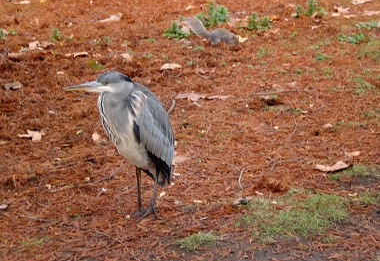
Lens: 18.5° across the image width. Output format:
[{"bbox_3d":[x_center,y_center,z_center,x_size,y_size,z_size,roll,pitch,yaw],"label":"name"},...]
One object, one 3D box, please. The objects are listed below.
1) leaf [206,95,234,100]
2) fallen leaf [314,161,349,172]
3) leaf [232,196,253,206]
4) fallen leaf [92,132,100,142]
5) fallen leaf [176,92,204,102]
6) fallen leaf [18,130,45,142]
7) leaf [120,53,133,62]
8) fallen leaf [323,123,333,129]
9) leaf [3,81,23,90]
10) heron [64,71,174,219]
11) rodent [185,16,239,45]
[{"bbox_3d":[0.163,-0.173,6.211,0.149,0.020,0.075,0,15,0],"label":"leaf"},{"bbox_3d":[0.603,0.154,4.962,0.145,0.035,0.072,0,15,0],"label":"fallen leaf"},{"bbox_3d":[0.204,0.276,4.524,0.078,0.025,0.048,0,15,0],"label":"leaf"},{"bbox_3d":[-0.457,0.034,5.688,0.042,0.035,0.050,0,16,0],"label":"fallen leaf"},{"bbox_3d":[0.000,-0.176,6.212,0.165,0.025,0.126,0,15,0],"label":"fallen leaf"},{"bbox_3d":[-0.745,0.026,5.467,0.122,0.020,0.124,0,15,0],"label":"fallen leaf"},{"bbox_3d":[-0.404,-0.463,7.461,0.075,0.040,0.090,0,16,0],"label":"leaf"},{"bbox_3d":[0.700,-0.024,5.921,0.048,0.022,0.045,0,16,0],"label":"fallen leaf"},{"bbox_3d":[-0.988,-0.251,6.480,0.111,0.030,0.121,0,15,0],"label":"leaf"},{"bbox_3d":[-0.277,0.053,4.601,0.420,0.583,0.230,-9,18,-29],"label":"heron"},{"bbox_3d":[0.147,-0.682,7.964,0.370,0.190,0.110,3,16,10],"label":"rodent"}]

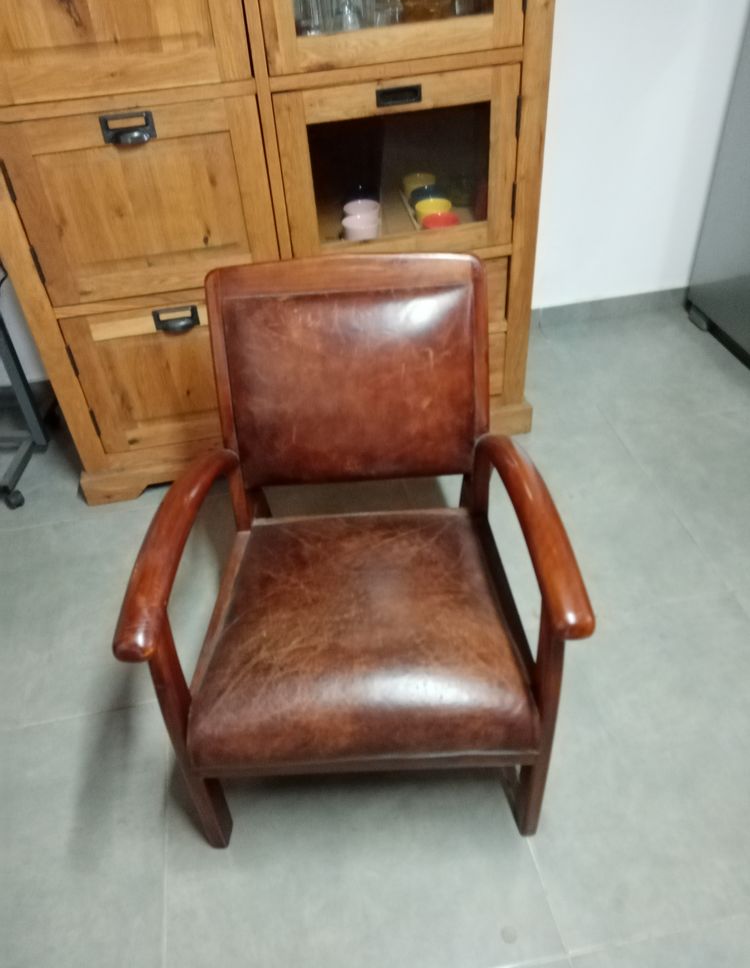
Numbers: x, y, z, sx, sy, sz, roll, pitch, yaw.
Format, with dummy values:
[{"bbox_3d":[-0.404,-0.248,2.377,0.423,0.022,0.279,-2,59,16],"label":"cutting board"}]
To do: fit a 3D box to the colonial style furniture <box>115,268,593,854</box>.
[{"bbox_3d":[-0.024,0.107,1.272,0.624,0.740,0.675,-3,40,3],"label":"colonial style furniture"}]

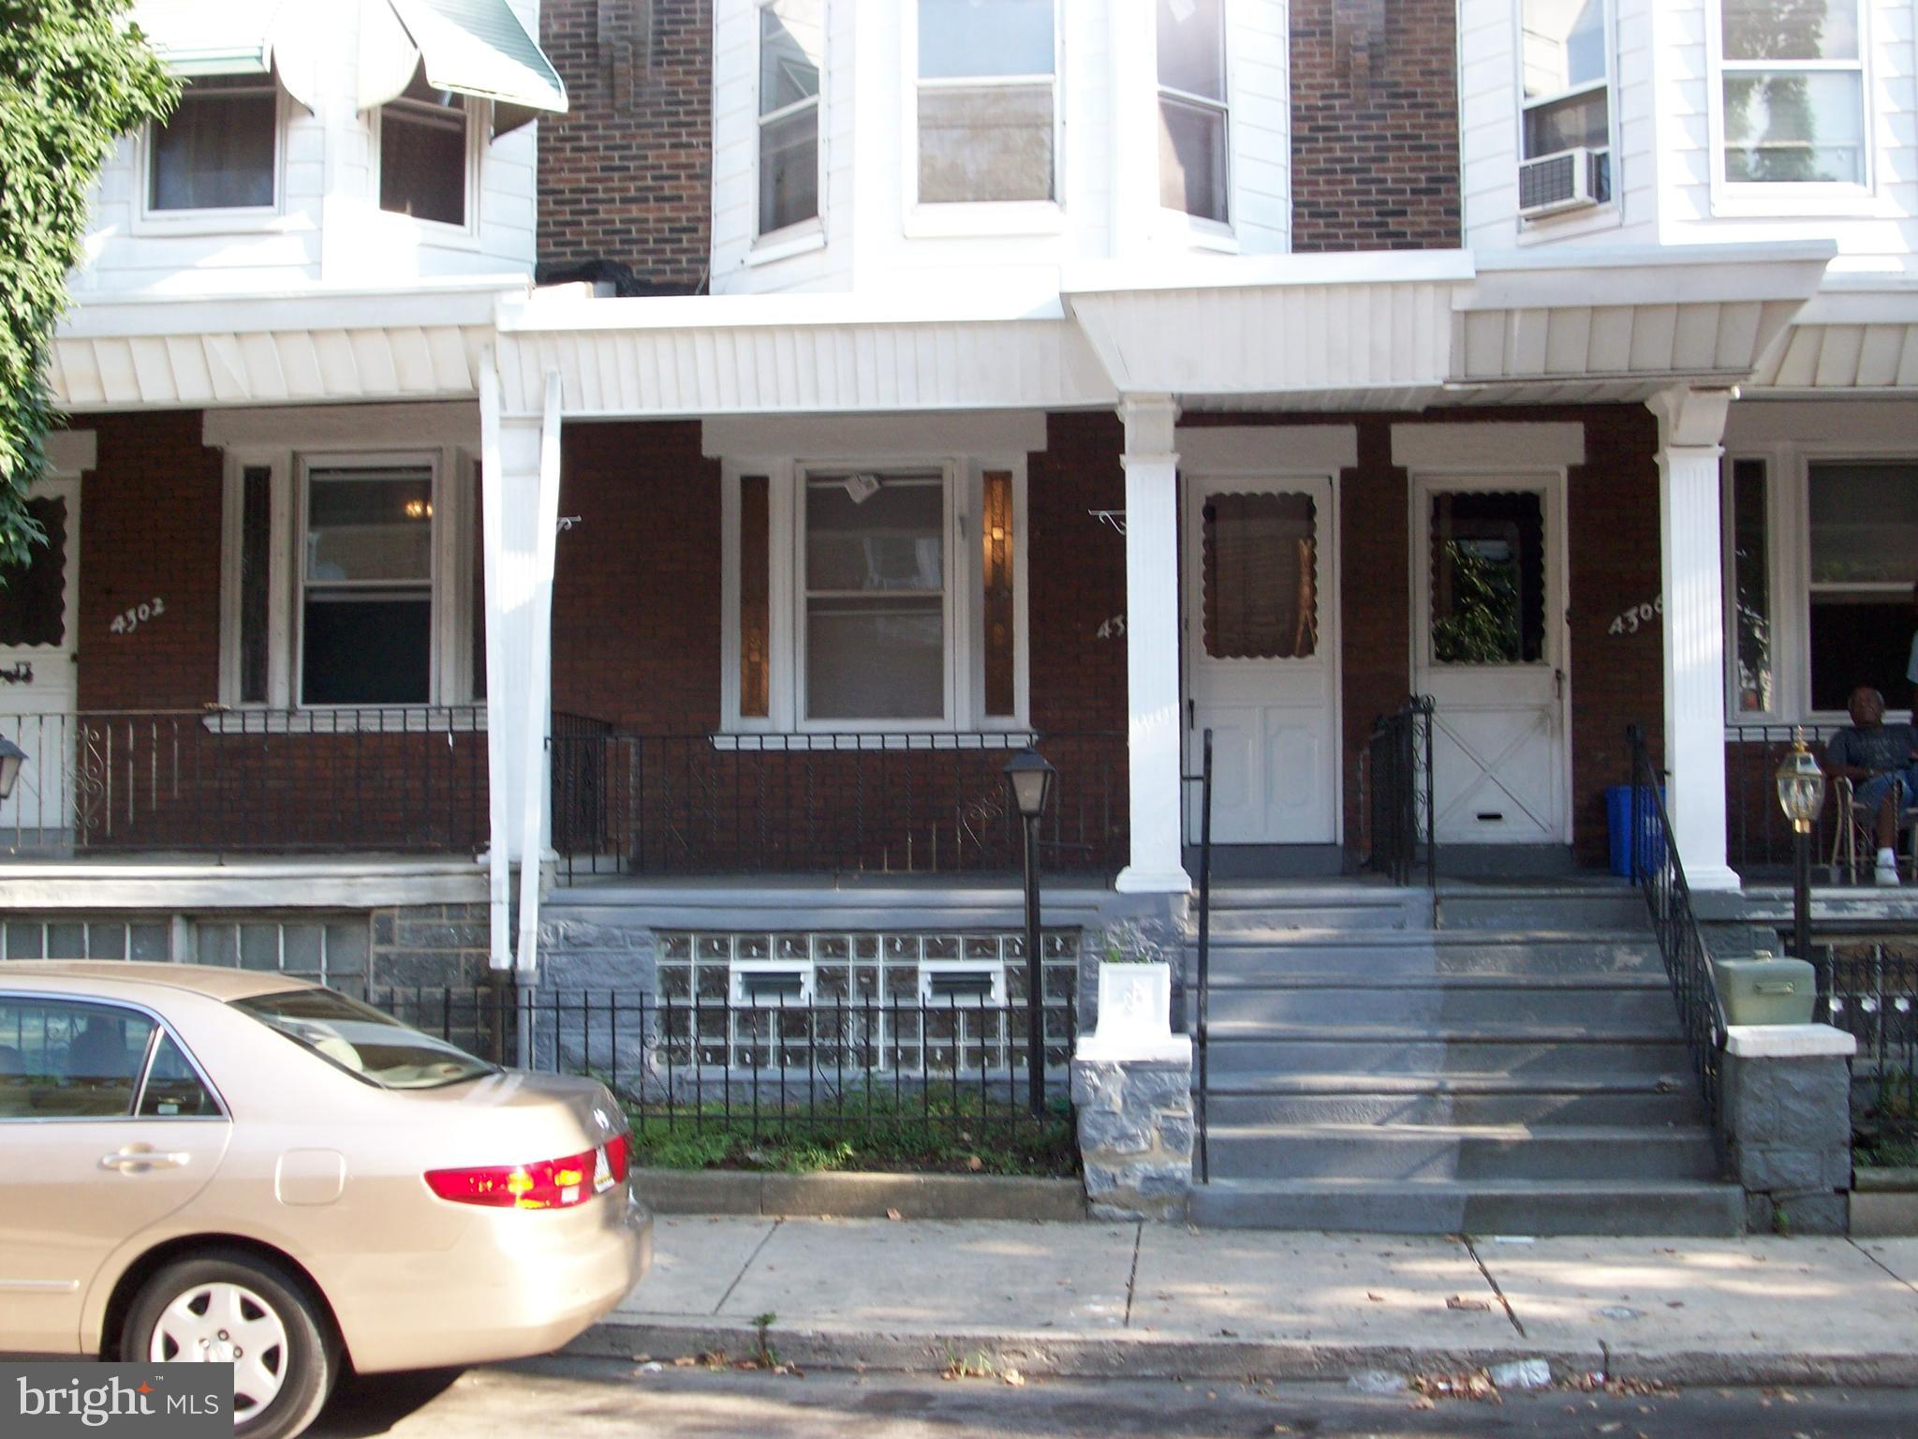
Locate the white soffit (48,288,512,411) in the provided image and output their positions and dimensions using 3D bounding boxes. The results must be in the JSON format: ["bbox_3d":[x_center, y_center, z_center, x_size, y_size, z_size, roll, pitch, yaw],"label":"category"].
[{"bbox_3d":[-3.565,-1.941,12.203,2.502,0.538,0.300,0,-3,3],"label":"white soffit"}]

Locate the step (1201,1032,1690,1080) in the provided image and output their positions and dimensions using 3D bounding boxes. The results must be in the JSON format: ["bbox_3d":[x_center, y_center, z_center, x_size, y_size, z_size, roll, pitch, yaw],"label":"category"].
[{"bbox_3d":[2.172,1.522,10.658,2.240,0.210,0.300,0,-3,5],"label":"step"}]

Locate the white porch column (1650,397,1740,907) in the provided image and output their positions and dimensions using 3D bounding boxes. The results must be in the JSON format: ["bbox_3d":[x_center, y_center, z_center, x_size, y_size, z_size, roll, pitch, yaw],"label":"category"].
[{"bbox_3d":[3.760,-0.406,11.910,0.360,2.538,0.360,0,-3,3],"label":"white porch column"}]

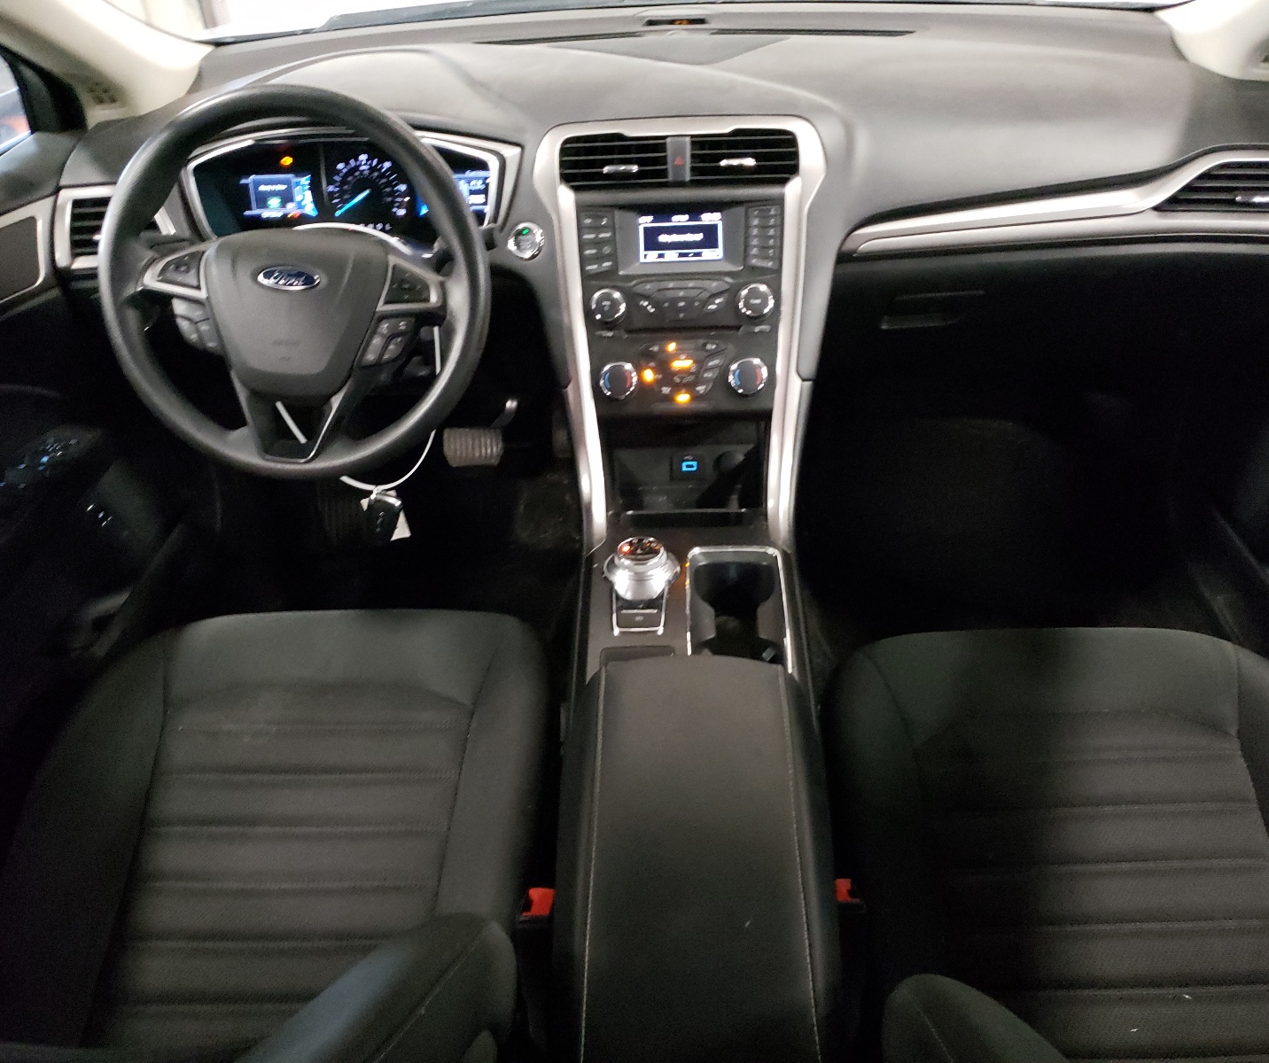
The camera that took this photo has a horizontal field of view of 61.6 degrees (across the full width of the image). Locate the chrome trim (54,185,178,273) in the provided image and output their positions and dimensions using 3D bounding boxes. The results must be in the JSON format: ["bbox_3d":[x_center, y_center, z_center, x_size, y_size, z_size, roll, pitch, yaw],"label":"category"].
[{"bbox_3d":[-0.549,-0.322,1.130,0.118,0.087,0.040,-7,19,-8],"label":"chrome trim"}]

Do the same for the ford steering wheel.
[{"bbox_3d":[-0.326,-0.239,1.058,0.374,0.374,0.100,-2,10,0],"label":"ford steering wheel"}]

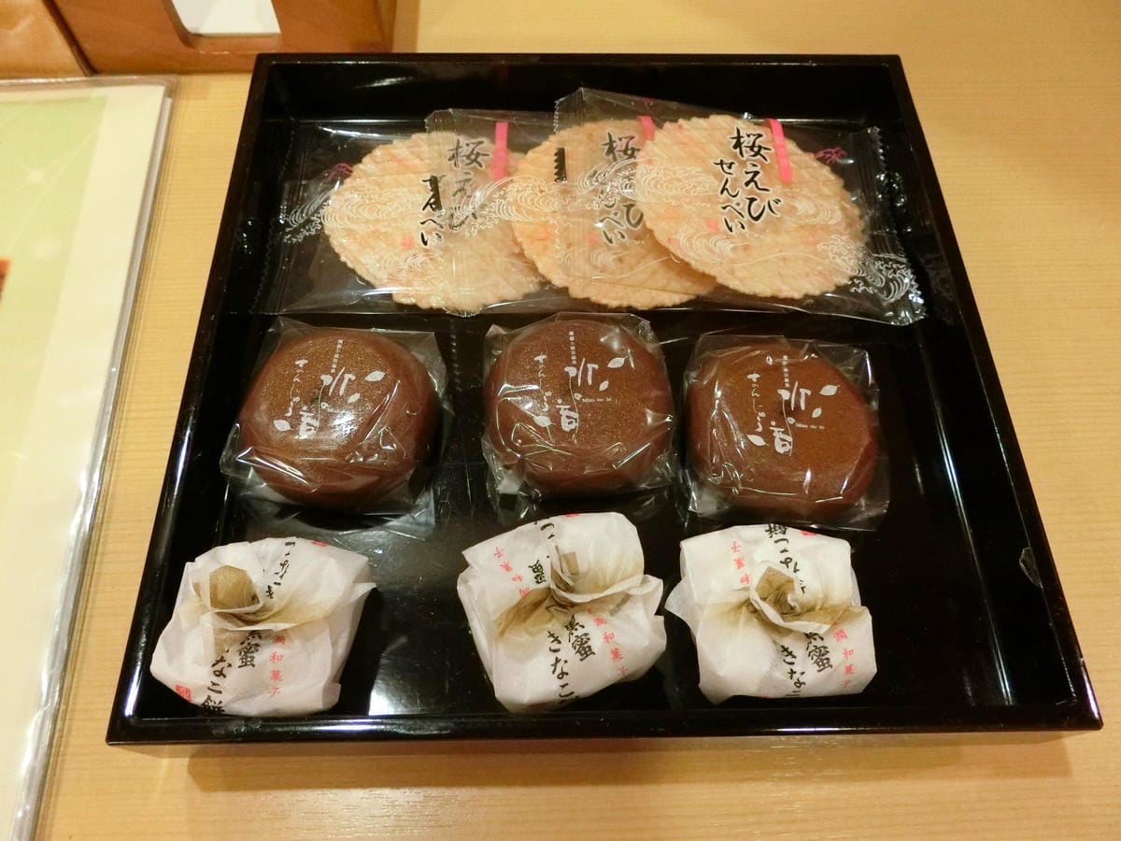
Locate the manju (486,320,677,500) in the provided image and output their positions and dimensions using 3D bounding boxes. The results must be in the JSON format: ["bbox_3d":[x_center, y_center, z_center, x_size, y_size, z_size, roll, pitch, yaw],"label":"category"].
[{"bbox_3d":[0.006,-0.007,0.268,0.065,0.030,0.068,-1,63,-1],"label":"manju"}]

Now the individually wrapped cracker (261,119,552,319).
[{"bbox_3d":[-0.046,-0.079,0.313,0.133,0.012,0.098,-1,63,-1],"label":"individually wrapped cracker"}]

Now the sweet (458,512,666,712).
[{"bbox_3d":[0.002,0.053,0.235,0.059,0.033,0.052,-19,65,-10],"label":"sweet"}]

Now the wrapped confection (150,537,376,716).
[{"bbox_3d":[-0.083,0.058,0.231,0.058,0.033,0.050,5,63,1],"label":"wrapped confection"}]

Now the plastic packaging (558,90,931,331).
[{"bbox_3d":[0.066,-0.082,0.306,0.134,0.014,0.098,4,63,-6],"label":"plastic packaging"}]

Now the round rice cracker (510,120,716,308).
[{"bbox_3d":[0.026,-0.080,0.308,0.089,0.008,0.089,2,63,-7],"label":"round rice cracker"}]

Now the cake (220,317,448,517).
[{"bbox_3d":[-0.072,-0.002,0.264,0.069,0.030,0.071,4,63,1],"label":"cake"}]

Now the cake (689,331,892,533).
[{"bbox_3d":[0.074,0.000,0.266,0.065,0.029,0.067,3,63,0],"label":"cake"}]

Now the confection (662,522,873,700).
[{"bbox_3d":[0.061,0.054,0.236,0.059,0.033,0.051,-1,63,-2],"label":"confection"}]

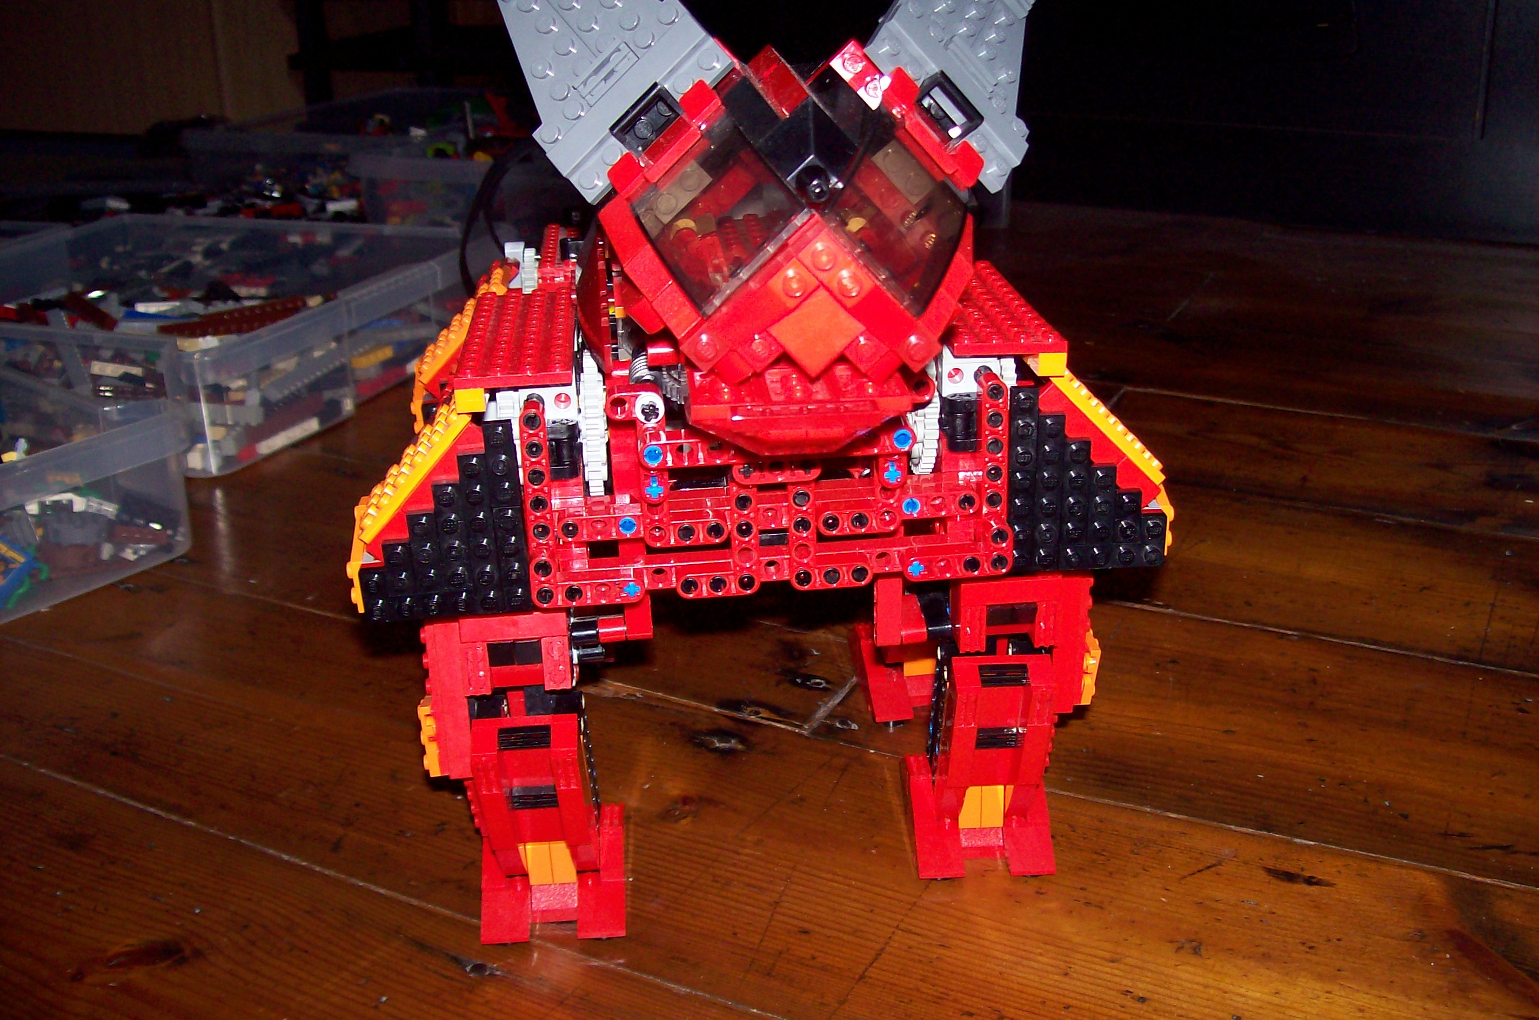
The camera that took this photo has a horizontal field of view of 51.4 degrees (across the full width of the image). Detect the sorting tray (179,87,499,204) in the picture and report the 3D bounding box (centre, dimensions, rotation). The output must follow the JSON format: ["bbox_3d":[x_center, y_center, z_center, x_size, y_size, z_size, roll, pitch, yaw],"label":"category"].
[{"bbox_3d":[-0.423,-0.419,1.864,0.330,0.088,0.350,9,24,24],"label":"sorting tray"}]

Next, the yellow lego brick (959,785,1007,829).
[{"bbox_3d":[0.076,0.104,0.581,0.016,0.018,0.013,-3,22,-3],"label":"yellow lego brick"}]

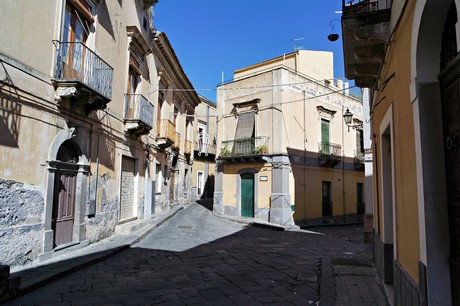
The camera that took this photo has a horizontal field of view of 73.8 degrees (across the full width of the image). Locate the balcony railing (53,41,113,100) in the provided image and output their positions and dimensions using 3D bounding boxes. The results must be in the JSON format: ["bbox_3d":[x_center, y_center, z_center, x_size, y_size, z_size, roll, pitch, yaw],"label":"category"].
[{"bbox_3d":[-3.876,-2.116,8.199,0.676,0.966,1.817,1,-5,3],"label":"balcony railing"}]

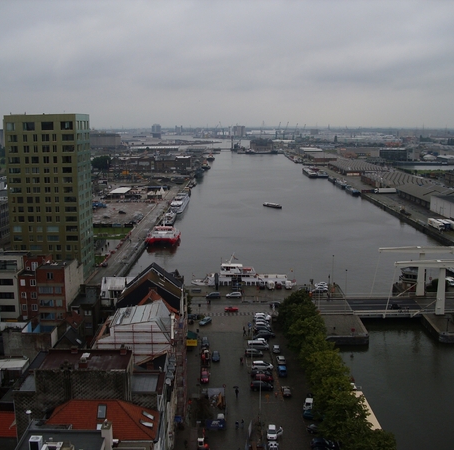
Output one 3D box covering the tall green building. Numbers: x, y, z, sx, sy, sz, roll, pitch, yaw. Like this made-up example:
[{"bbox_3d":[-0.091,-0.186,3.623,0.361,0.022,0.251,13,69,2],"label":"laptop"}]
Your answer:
[{"bbox_3d":[-60.900,-9.964,217.444,23.800,55.200,18.200,0,9,0],"label":"tall green building"}]

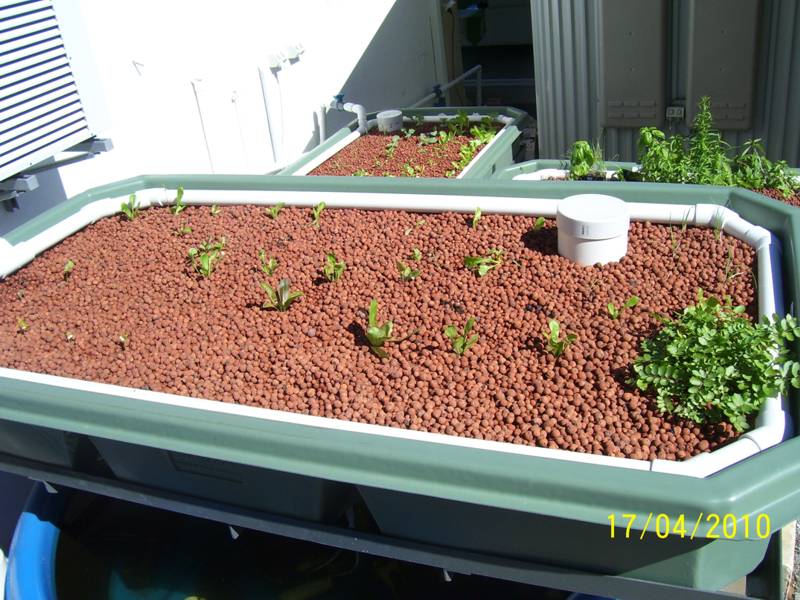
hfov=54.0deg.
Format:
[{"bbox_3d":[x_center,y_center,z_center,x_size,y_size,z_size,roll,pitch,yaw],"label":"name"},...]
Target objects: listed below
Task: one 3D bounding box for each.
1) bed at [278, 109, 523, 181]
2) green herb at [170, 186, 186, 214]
[{"bbox_3d":[-0.035,-0.690,4.795,1.250,0.350,2.250,4,30,21],"label":"bed"},{"bbox_3d":[-0.715,-0.322,2.529,0.047,0.085,0.043,4,30,21],"label":"green herb"}]

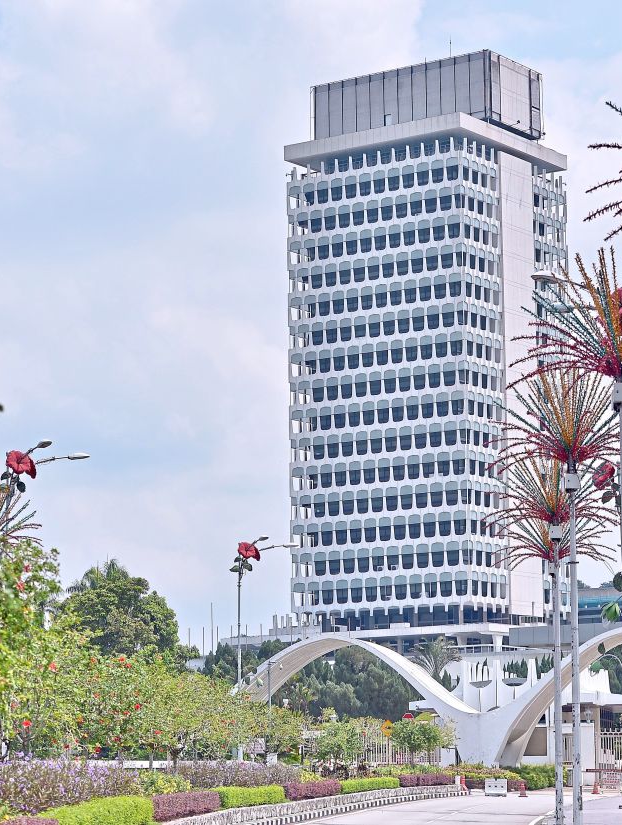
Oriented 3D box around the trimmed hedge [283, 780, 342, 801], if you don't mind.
[{"bbox_3d":[-0.022,15.972,102.079,0.620,0.650,22.357,-1,-9,6],"label":"trimmed hedge"}]

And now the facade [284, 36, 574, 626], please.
[{"bbox_3d":[15.430,-7.710,311.800,26.900,72.700,26.700,-7,-10,35],"label":"facade"}]

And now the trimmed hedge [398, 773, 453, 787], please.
[{"bbox_3d":[6.943,22.792,149.112,0.650,0.680,22.664,-2,-9,11],"label":"trimmed hedge"}]

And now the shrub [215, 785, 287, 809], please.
[{"bbox_3d":[-2.013,12.674,79.826,0.620,0.630,16.762,-1,-9,5],"label":"shrub"}]

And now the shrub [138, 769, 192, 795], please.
[{"bbox_3d":[-4.013,10.327,66.000,1.200,1.100,2.800,-2,-9,7],"label":"shrub"}]

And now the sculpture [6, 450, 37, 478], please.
[{"bbox_3d":[-7.995,1.422,66.540,0.850,0.780,0.700,4,-10,-30],"label":"sculpture"}]

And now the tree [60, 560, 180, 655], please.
[{"bbox_3d":[-15.180,19.320,190.000,10.200,14.800,10.200,0,-9,-5],"label":"tree"}]

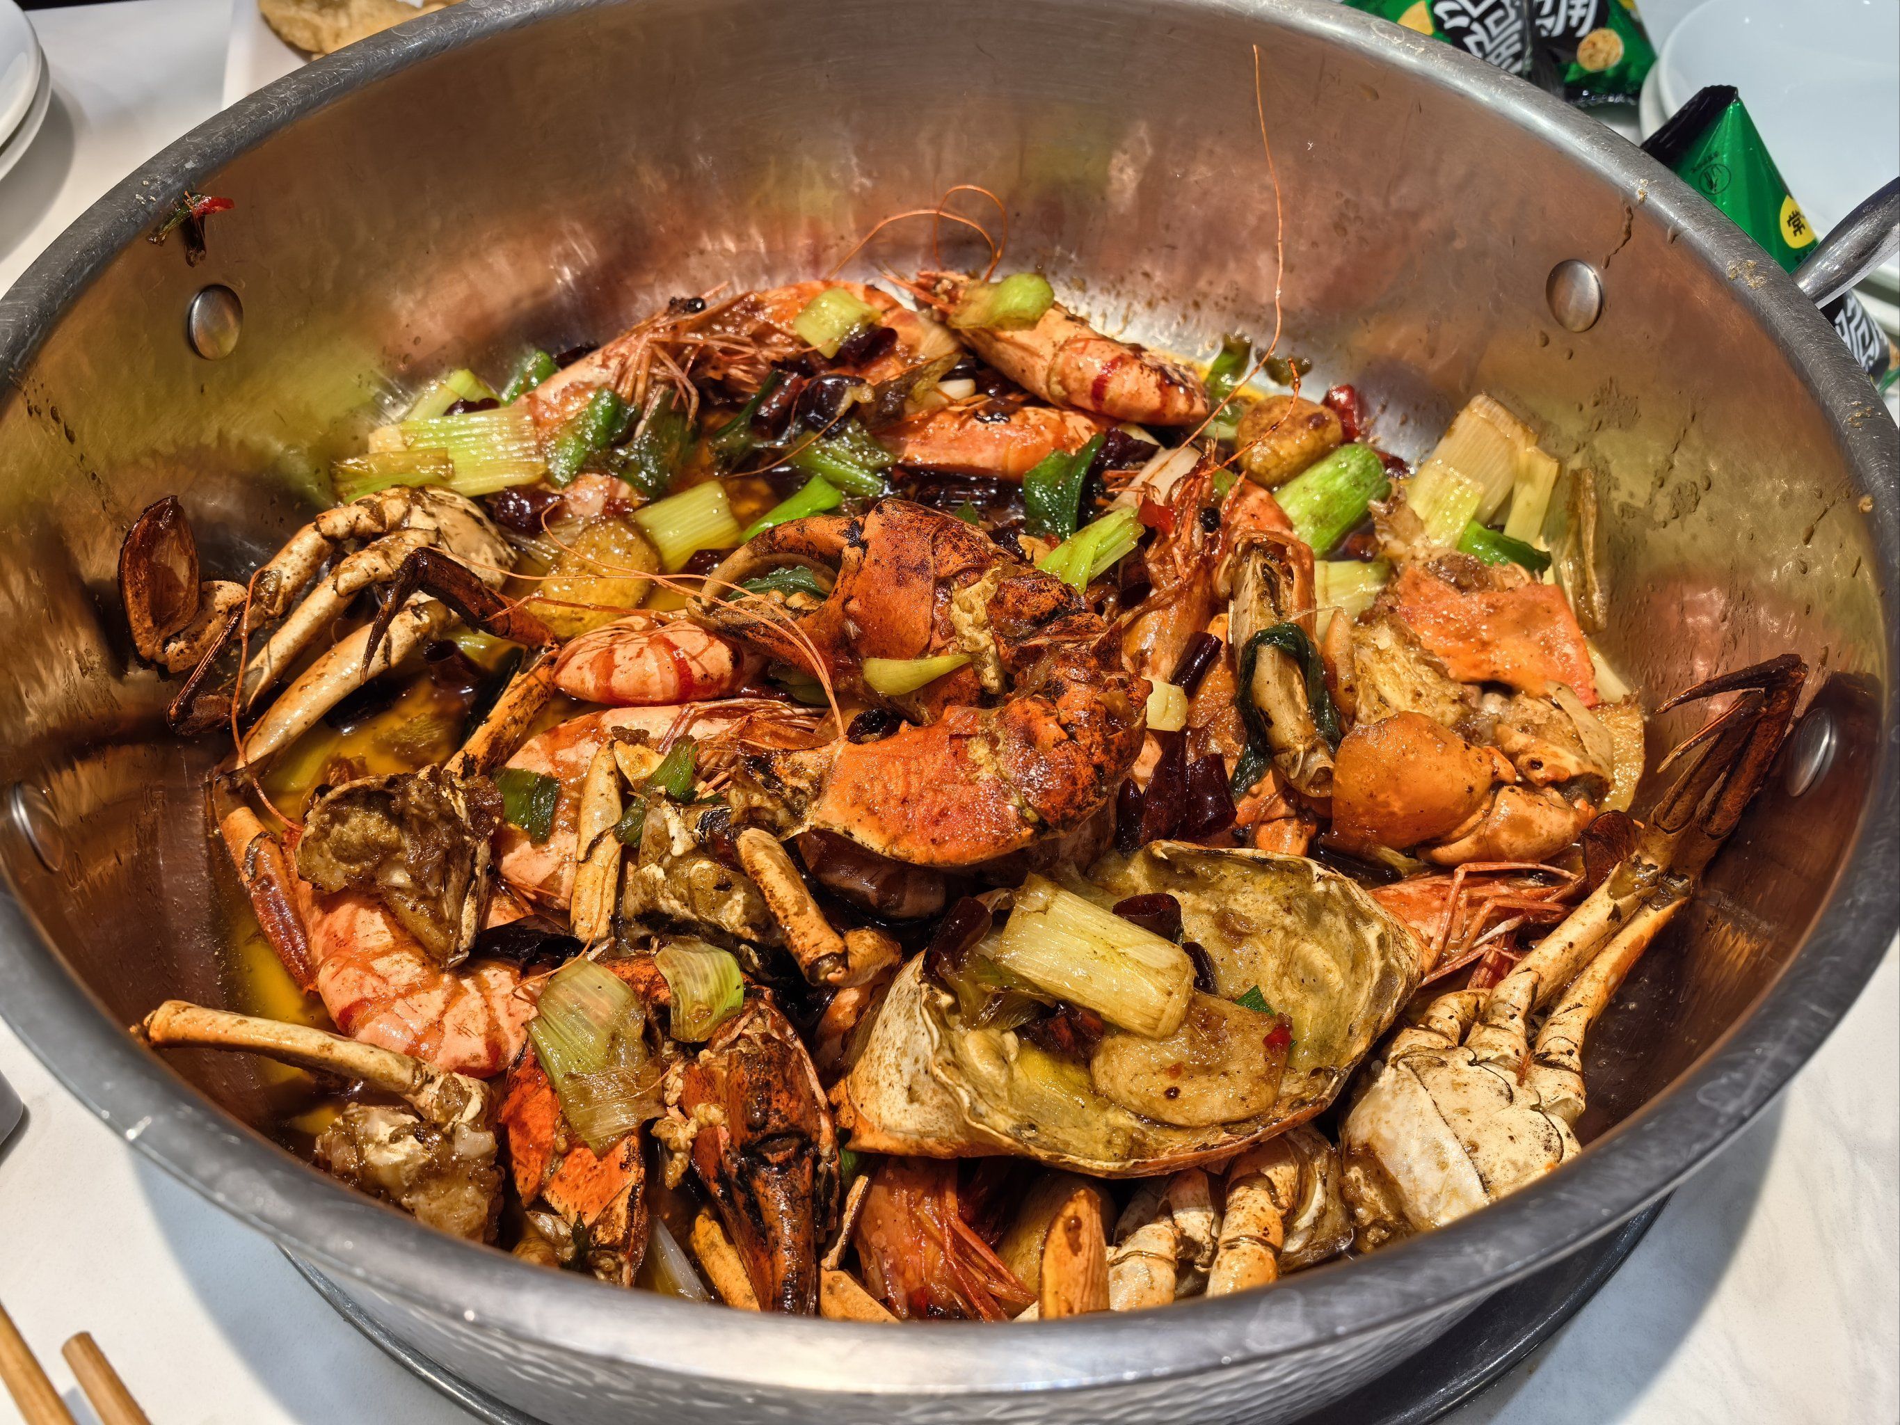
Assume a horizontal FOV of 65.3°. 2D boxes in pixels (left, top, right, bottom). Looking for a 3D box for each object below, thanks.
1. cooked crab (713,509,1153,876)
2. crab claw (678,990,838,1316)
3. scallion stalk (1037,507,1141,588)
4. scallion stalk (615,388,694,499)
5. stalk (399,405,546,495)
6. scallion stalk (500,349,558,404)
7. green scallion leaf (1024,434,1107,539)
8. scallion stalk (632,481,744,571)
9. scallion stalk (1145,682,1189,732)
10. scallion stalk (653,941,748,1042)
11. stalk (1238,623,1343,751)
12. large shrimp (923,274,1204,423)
[{"bbox_3d":[-0.006,-0.007,0.327,0.090,0.043,0.068,1,52,-1],"label":"cooked crab"},{"bbox_3d":[-0.028,0.066,0.219,0.022,0.019,0.050,-6,77,-2],"label":"crab claw"},{"bbox_3d":[0.033,-0.037,0.342,0.024,0.009,0.013,-31,65,-24],"label":"scallion stalk"},{"bbox_3d":[-0.074,-0.067,0.372,0.018,0.010,0.031,4,64,-6],"label":"scallion stalk"},{"bbox_3d":[-0.119,-0.064,0.369,0.035,0.014,0.018,2,61,0],"label":"stalk"},{"bbox_3d":[-0.105,-0.083,0.367,0.009,0.008,0.020,18,52,13],"label":"scallion stalk"},{"bbox_3d":[0.025,-0.051,0.333,0.015,0.024,0.010,19,13,-5],"label":"green scallion leaf"},{"bbox_3d":[-0.064,-0.045,0.357,0.023,0.011,0.015,-26,66,-21],"label":"scallion stalk"},{"bbox_3d":[0.043,-0.001,0.294,0.009,0.006,0.010,2,83,5],"label":"scallion stalk"},{"bbox_3d":[-0.047,0.052,0.278,0.016,0.009,0.018,-5,75,-6],"label":"scallion stalk"},{"bbox_3d":[0.067,-0.005,0.291,0.020,0.013,0.025,1,92,7],"label":"stalk"},{"bbox_3d":[0.033,-0.107,0.435,0.086,0.024,0.024,22,54,5],"label":"large shrimp"}]

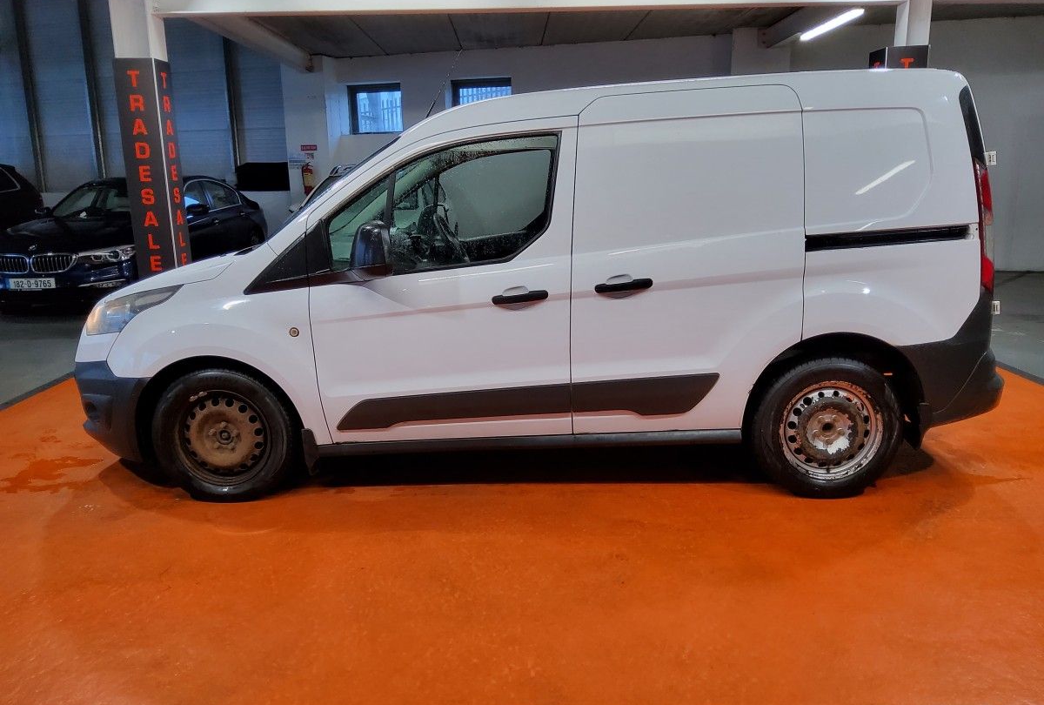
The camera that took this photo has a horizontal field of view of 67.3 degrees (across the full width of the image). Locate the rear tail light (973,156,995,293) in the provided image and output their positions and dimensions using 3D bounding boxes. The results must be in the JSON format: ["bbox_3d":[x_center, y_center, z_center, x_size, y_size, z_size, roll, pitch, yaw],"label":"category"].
[{"bbox_3d":[1.934,-0.540,3.319,0.130,0.560,0.160,-1,12,1],"label":"rear tail light"}]

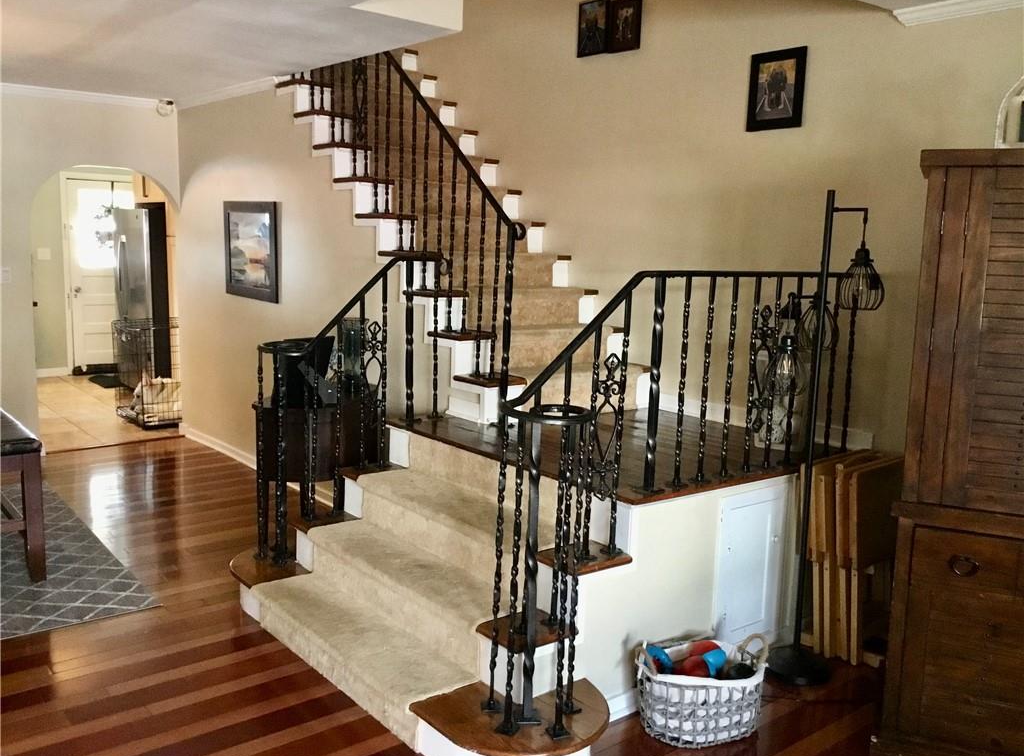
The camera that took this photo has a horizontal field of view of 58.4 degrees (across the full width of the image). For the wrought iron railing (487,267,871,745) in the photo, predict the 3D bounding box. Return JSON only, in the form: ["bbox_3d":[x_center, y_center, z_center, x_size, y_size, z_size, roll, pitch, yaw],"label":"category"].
[{"bbox_3d":[0.736,0.286,3.090,2.019,1.278,0.328,-4,10,-38],"label":"wrought iron railing"}]

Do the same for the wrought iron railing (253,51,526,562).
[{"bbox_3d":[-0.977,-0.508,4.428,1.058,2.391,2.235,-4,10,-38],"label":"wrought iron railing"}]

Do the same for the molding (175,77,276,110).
[{"bbox_3d":[-1.961,-1.890,6.123,0.070,0.077,1.743,-4,10,-38],"label":"molding"}]

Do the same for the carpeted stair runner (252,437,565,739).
[{"bbox_3d":[-0.377,0.675,3.328,0.715,0.723,1.147,-4,10,-38],"label":"carpeted stair runner"}]

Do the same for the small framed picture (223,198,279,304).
[{"bbox_3d":[-1.704,-0.826,5.936,0.030,0.618,0.812,-4,10,-38],"label":"small framed picture"}]

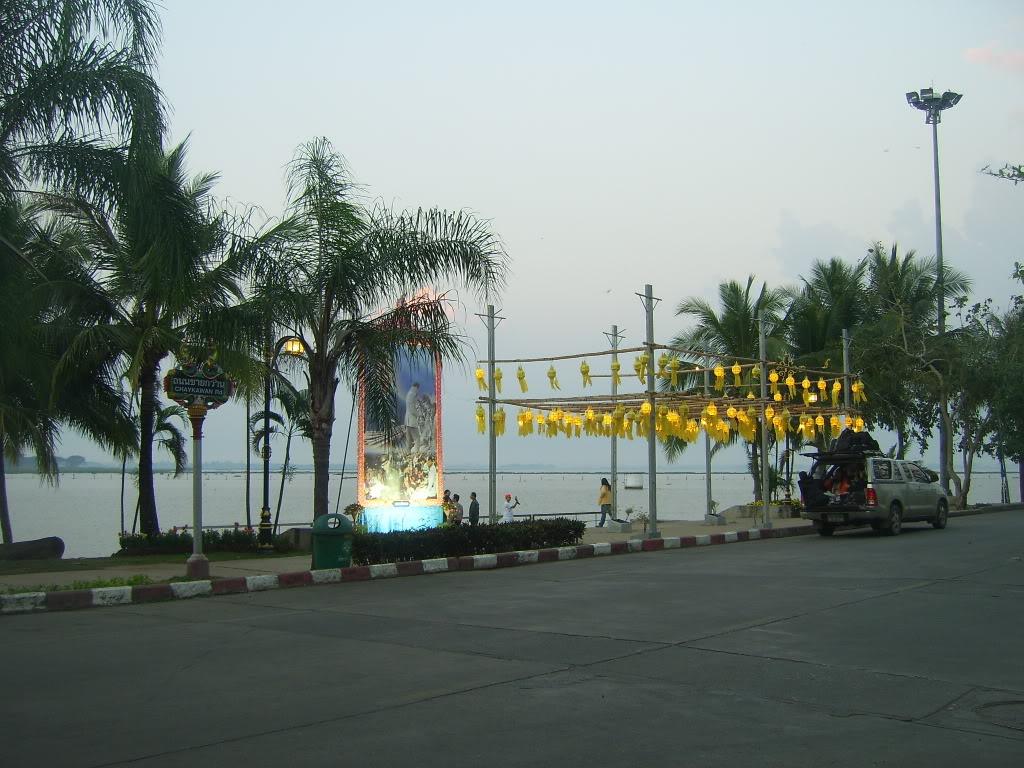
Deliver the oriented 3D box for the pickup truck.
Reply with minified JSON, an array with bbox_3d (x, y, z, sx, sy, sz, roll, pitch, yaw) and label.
[{"bbox_3d":[8.878,2.652,26.987,1.800,1.860,5.200,-3,-6,38],"label":"pickup truck"}]

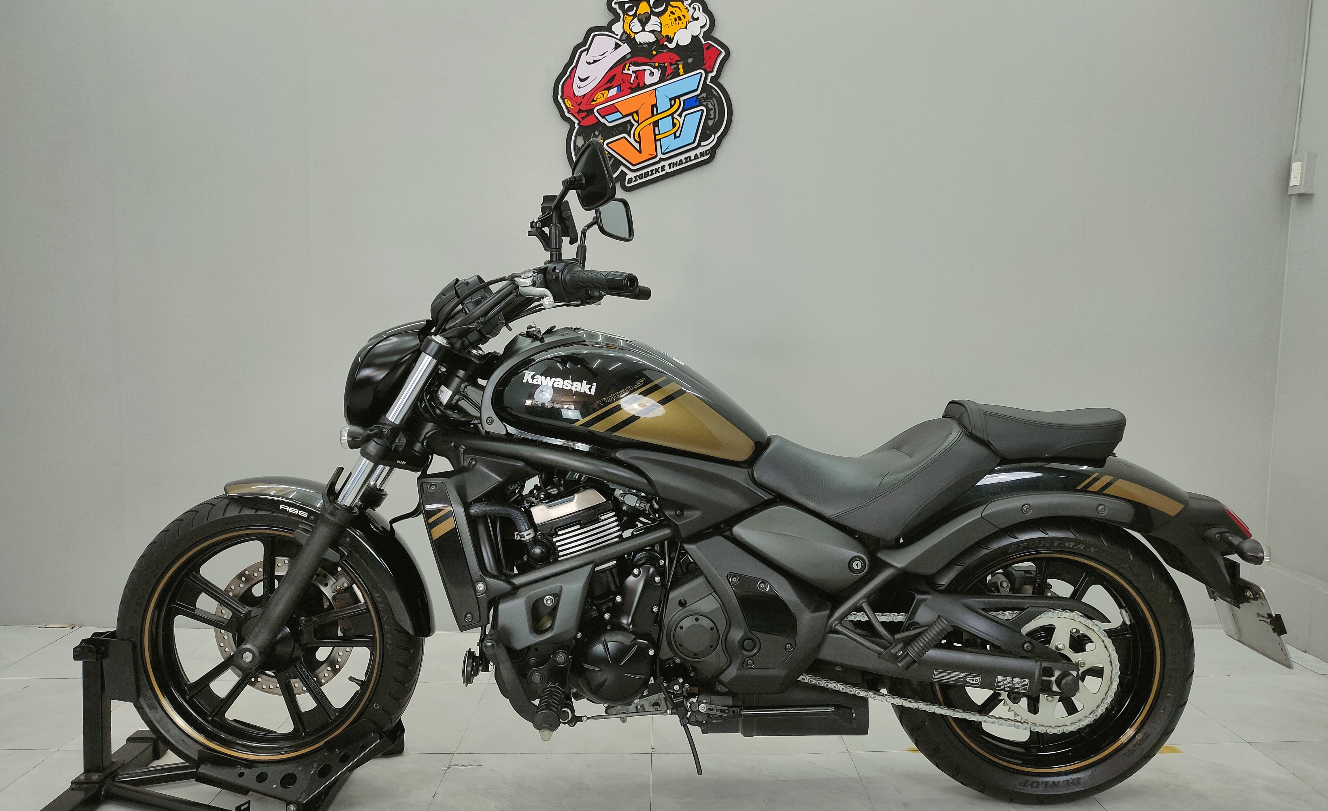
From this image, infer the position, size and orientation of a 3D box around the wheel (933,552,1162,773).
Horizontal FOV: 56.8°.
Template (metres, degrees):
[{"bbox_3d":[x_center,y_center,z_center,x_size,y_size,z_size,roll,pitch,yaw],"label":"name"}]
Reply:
[{"bbox_3d":[0.759,0.509,2.515,0.462,0.462,0.140,0,5,0],"label":"wheel"}]

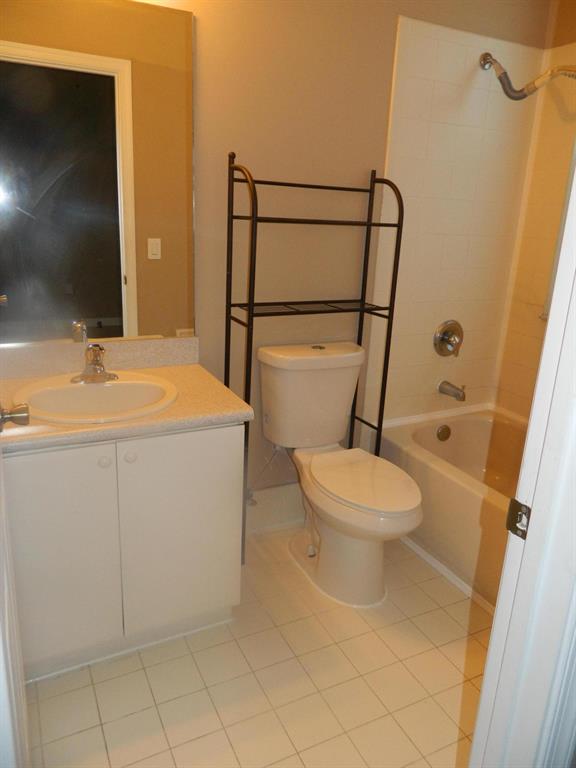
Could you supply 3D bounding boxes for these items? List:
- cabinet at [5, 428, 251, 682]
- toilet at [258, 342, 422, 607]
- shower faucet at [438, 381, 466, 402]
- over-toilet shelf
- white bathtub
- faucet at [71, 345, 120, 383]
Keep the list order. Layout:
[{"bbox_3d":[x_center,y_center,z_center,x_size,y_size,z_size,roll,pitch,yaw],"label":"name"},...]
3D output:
[{"bbox_3d":[-0.610,0.434,1.868,0.753,0.756,0.565,-6,18,-26],"label":"cabinet"},{"bbox_3d":[0.222,0.343,2.127,0.441,0.849,0.768,-6,18,-26],"label":"toilet"},{"bbox_3d":[0.806,0.035,2.716,0.063,0.083,0.150,-6,18,-26],"label":"shower faucet"},{"bbox_3d":[0.088,-0.075,2.250,0.650,1.572,0.234,-6,18,-26],"label":"over-toilet shelf"},{"bbox_3d":[1.067,0.566,2.219,0.835,0.432,1.524,-6,18,-26],"label":"white bathtub"},{"bbox_3d":[-0.621,-0.058,1.798,0.153,0.127,0.166,-6,18,-26],"label":"faucet"}]

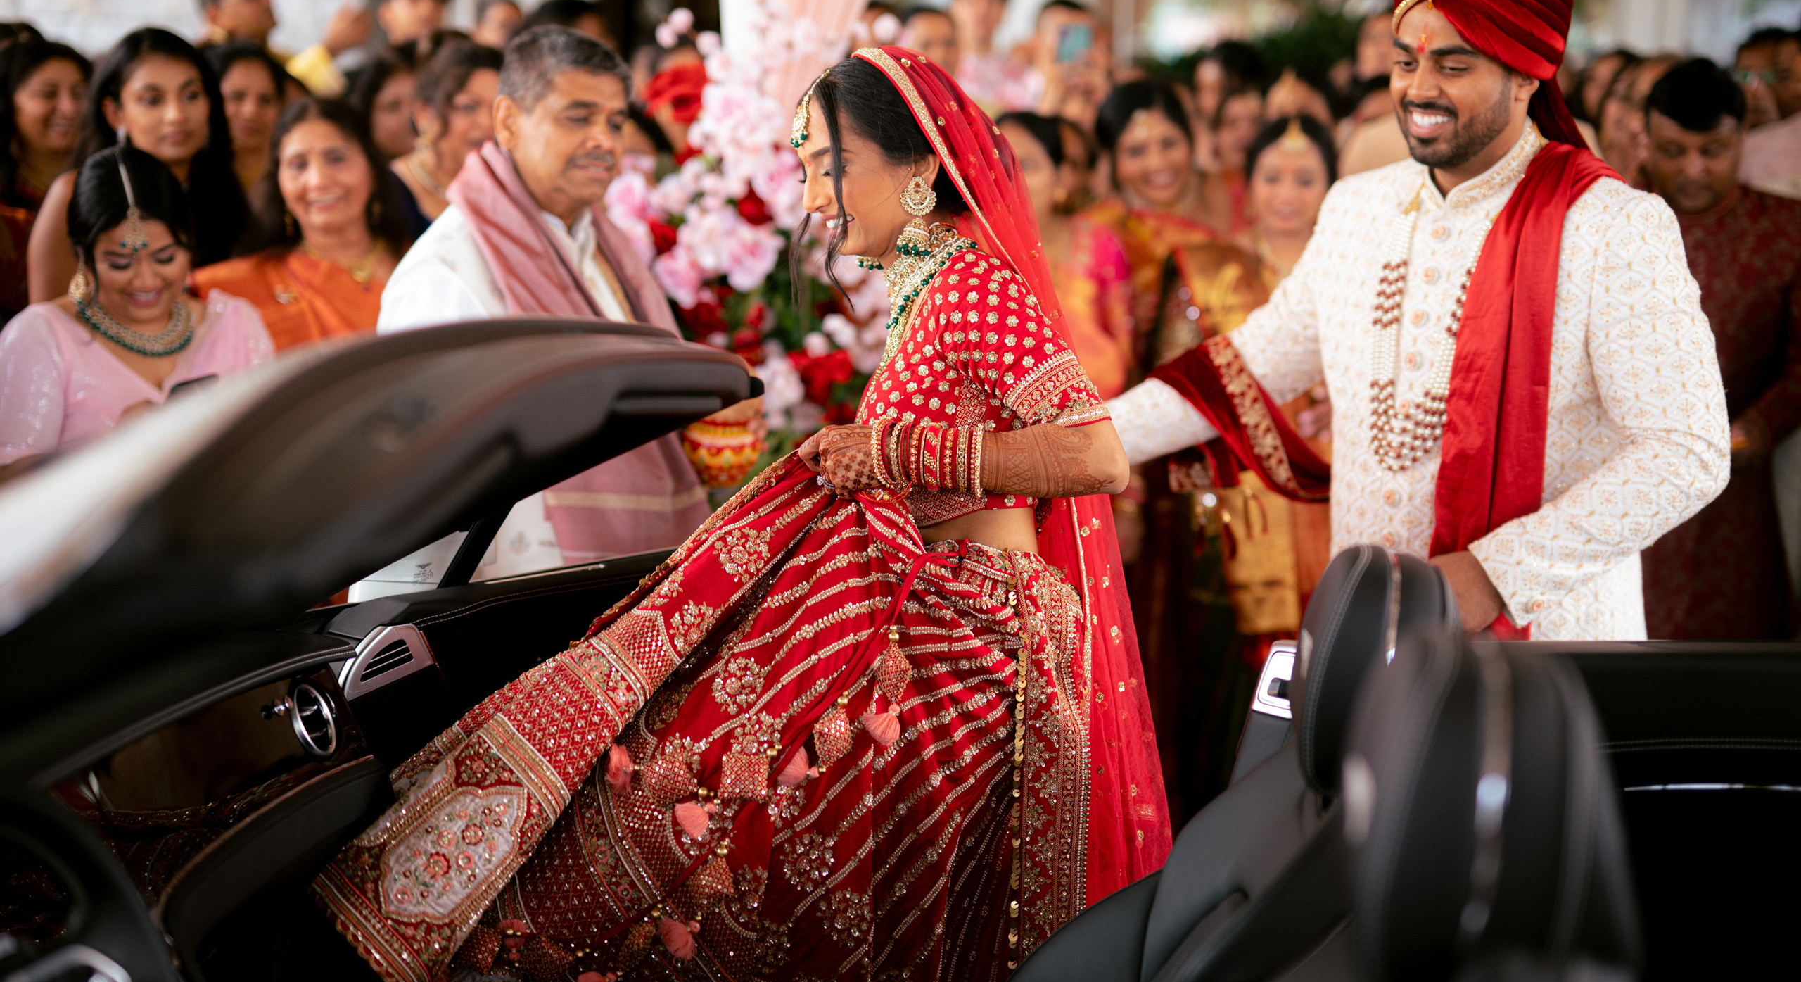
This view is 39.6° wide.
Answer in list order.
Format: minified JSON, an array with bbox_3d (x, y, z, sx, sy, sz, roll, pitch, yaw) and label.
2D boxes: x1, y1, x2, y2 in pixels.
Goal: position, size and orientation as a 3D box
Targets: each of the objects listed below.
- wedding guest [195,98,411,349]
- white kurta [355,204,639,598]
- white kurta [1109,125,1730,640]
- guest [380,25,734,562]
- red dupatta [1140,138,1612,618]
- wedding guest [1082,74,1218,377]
[{"bbox_3d":[-0.960,0.139,4.181,0.470,1.570,0.330,-3,10,-22],"label":"wedding guest"},{"bbox_3d":[-0.497,0.089,3.433,0.500,1.000,0.360,-7,12,-38],"label":"white kurta"},{"bbox_3d":[0.611,0.093,2.931,0.580,1.030,0.480,9,13,40],"label":"white kurta"},{"bbox_3d":[-0.468,0.205,3.489,0.530,1.680,0.400,-7,12,-38],"label":"guest"},{"bbox_3d":[0.605,-0.032,2.913,0.480,0.740,0.460,9,13,40],"label":"red dupatta"},{"bbox_3d":[0.459,0.026,4.783,0.470,1.600,0.340,2,10,10],"label":"wedding guest"}]

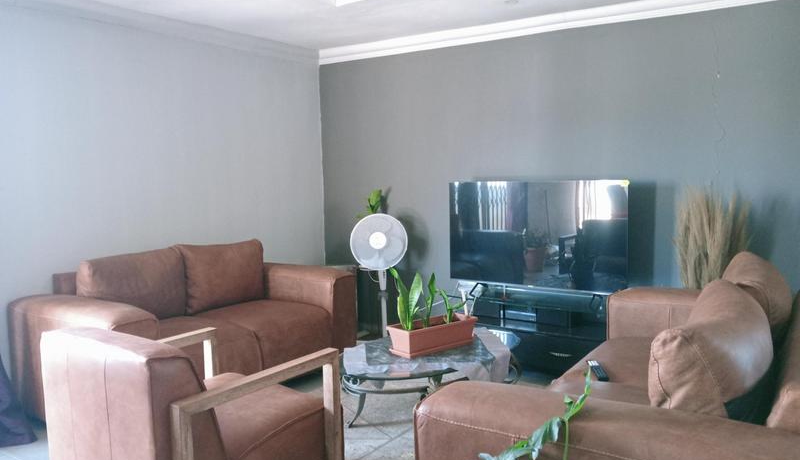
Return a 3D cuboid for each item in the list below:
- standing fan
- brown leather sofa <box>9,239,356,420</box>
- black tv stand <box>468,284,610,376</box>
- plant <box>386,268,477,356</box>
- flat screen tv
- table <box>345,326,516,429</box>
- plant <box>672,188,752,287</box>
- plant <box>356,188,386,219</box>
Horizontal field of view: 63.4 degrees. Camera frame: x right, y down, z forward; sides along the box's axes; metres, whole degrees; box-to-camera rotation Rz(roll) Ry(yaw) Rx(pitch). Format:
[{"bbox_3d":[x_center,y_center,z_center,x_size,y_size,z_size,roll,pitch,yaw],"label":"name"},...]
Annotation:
[{"bbox_3d":[-0.141,0.357,5.148,0.445,0.980,0.400,-1,5,-2],"label":"standing fan"},{"bbox_3d":[-1.206,0.540,3.943,1.050,0.850,1.760,3,6,36],"label":"brown leather sofa"},{"bbox_3d":[0.978,0.689,4.371,1.280,0.428,0.420,3,6,36],"label":"black tv stand"},{"bbox_3d":[0.178,0.431,3.519,0.510,0.427,0.240,-5,6,-39],"label":"plant"},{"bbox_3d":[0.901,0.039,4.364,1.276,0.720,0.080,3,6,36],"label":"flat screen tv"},{"bbox_3d":[0.147,0.816,3.523,0.740,0.350,1.140,4,7,41],"label":"table"},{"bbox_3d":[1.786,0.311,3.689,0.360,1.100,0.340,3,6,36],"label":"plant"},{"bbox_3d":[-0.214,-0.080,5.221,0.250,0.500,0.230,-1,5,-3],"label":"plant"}]

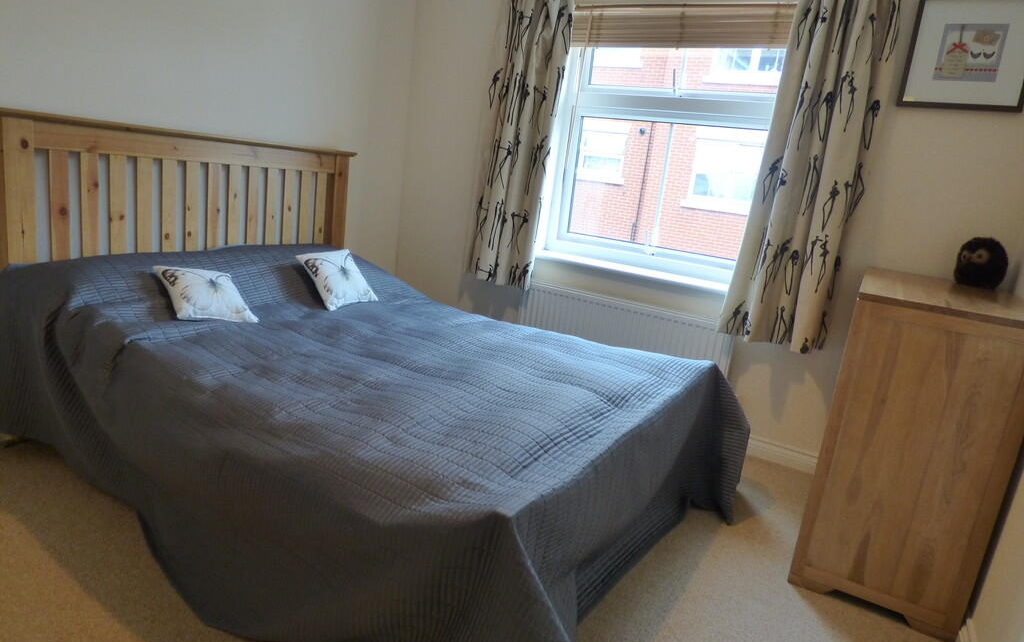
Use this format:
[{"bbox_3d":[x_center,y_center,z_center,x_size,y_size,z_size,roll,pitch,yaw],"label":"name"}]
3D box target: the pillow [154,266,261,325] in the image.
[{"bbox_3d":[-1.132,-0.093,2.199,0.287,0.100,0.287,48,23,29],"label":"pillow"}]

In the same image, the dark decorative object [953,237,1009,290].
[{"bbox_3d":[1.563,-0.191,1.972,0.140,0.168,0.140,1,15,-25],"label":"dark decorative object"}]

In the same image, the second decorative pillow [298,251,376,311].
[{"bbox_3d":[-0.782,-0.188,2.684,0.100,0.287,0.287,-39,-12,33],"label":"second decorative pillow"}]

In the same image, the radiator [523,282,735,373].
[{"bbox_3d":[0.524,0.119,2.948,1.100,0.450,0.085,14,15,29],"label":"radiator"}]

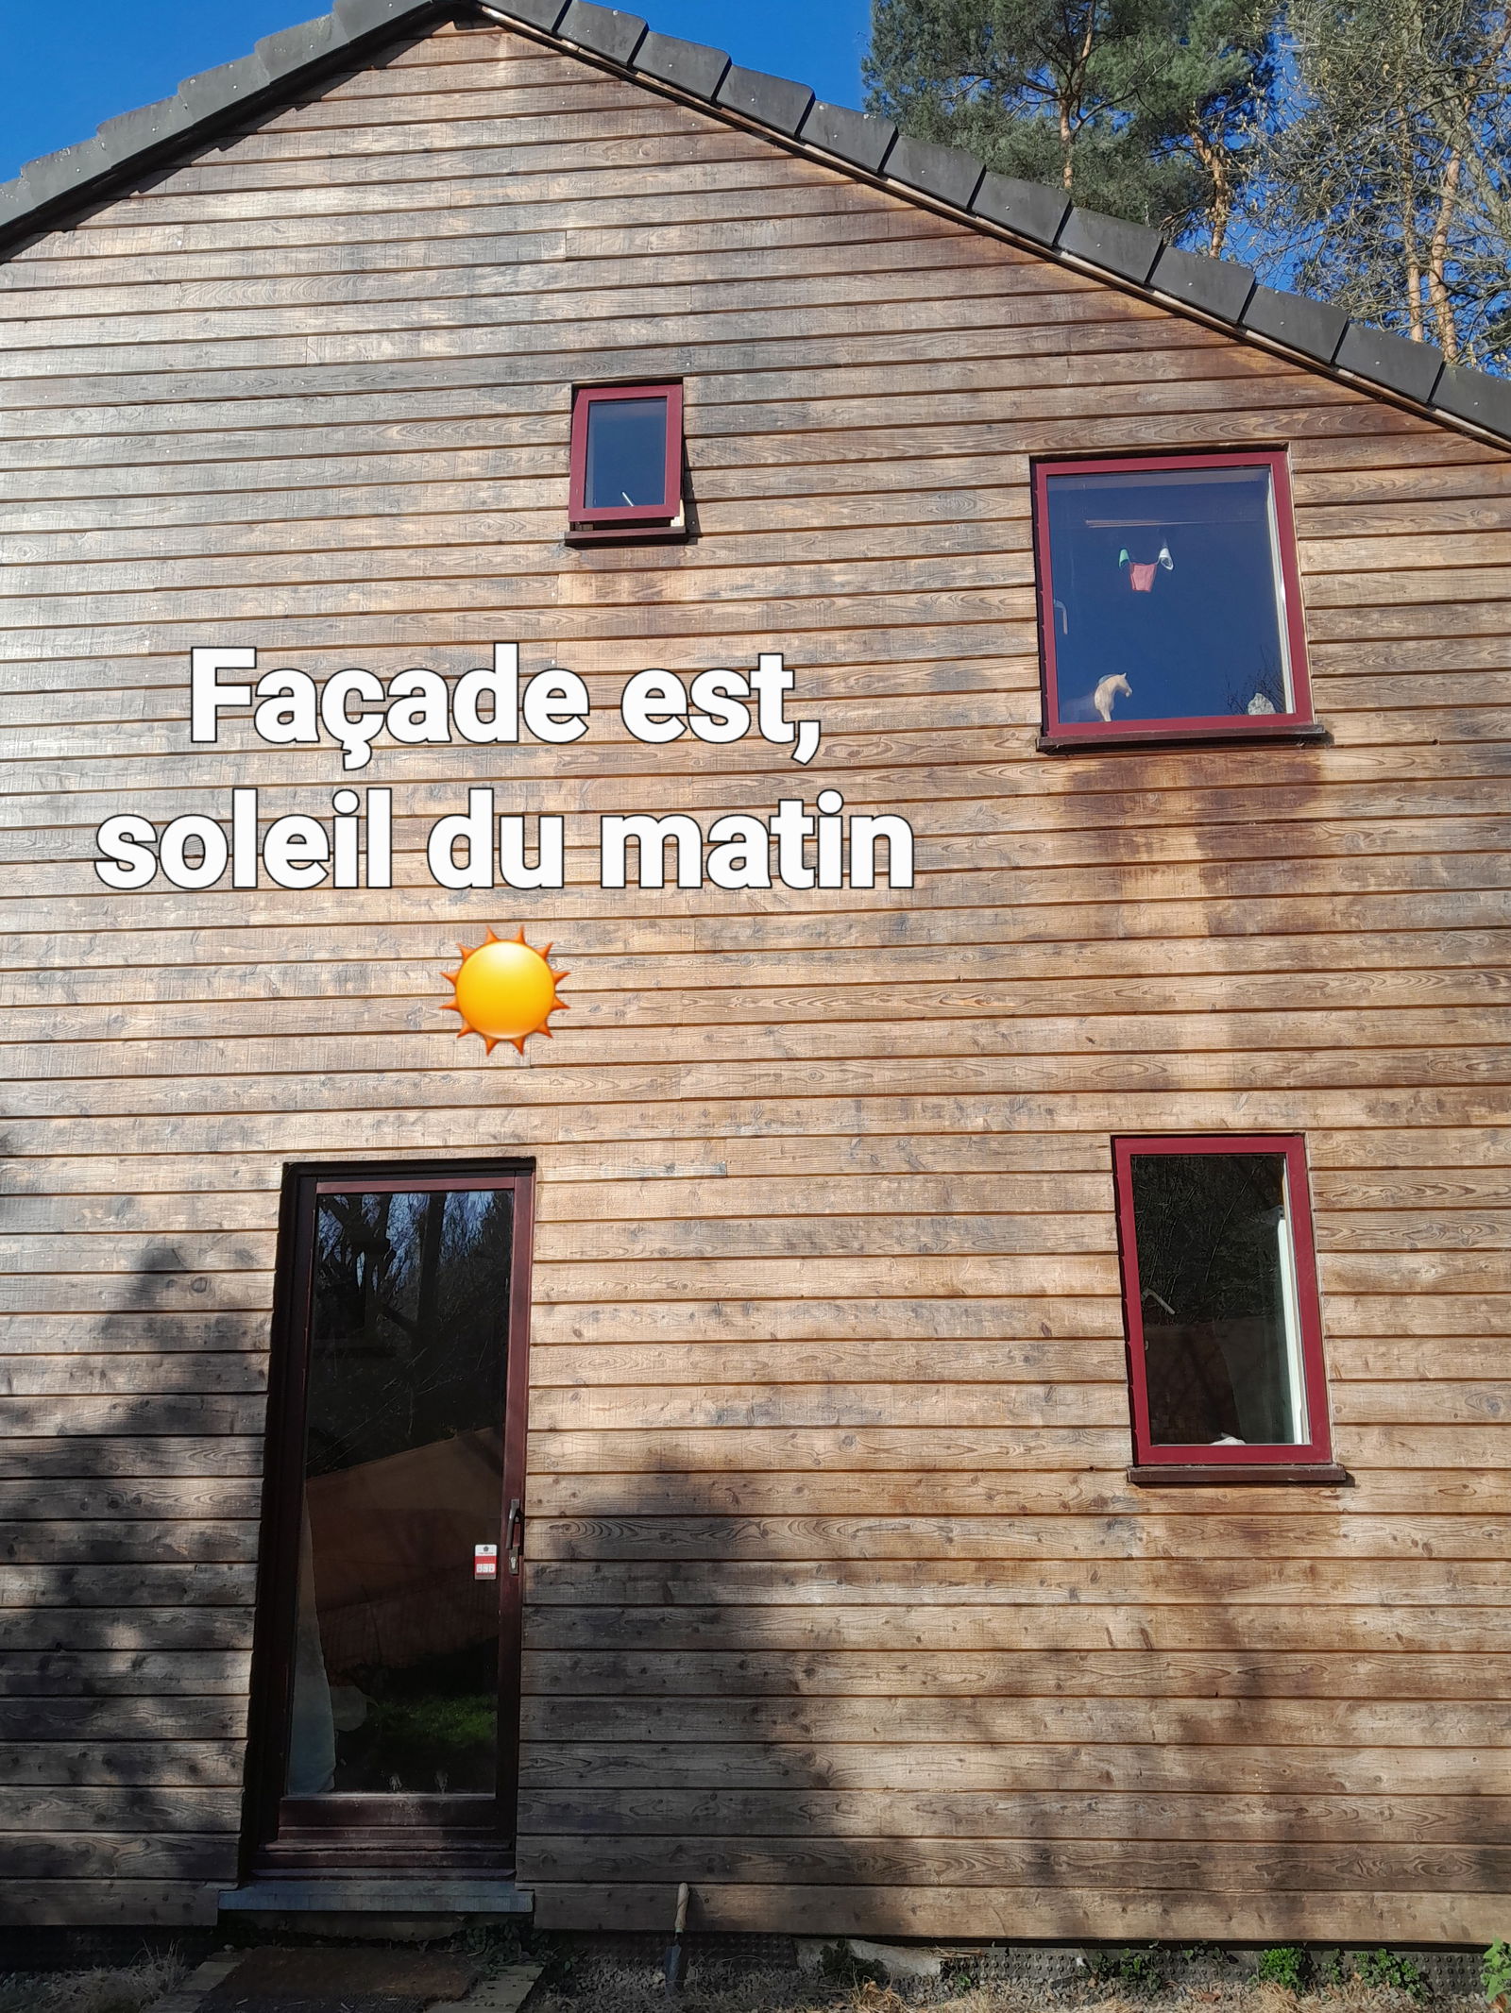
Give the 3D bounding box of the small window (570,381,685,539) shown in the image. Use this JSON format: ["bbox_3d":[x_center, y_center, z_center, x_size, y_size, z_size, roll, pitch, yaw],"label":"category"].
[{"bbox_3d":[-0.457,-1.965,5.711,0.414,0.572,0.140,-2,-13,4],"label":"small window"}]

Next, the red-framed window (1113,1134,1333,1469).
[{"bbox_3d":[1.455,0.918,4.949,0.594,1.009,0.100,-2,-13,4],"label":"red-framed window"}]

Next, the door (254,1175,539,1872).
[{"bbox_3d":[-1.126,1.585,5.037,0.824,2.138,0.100,-2,-13,4],"label":"door"}]

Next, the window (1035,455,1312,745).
[{"bbox_3d":[1.436,-1.431,5.483,0.887,1.055,0.100,-2,-13,4],"label":"window"}]

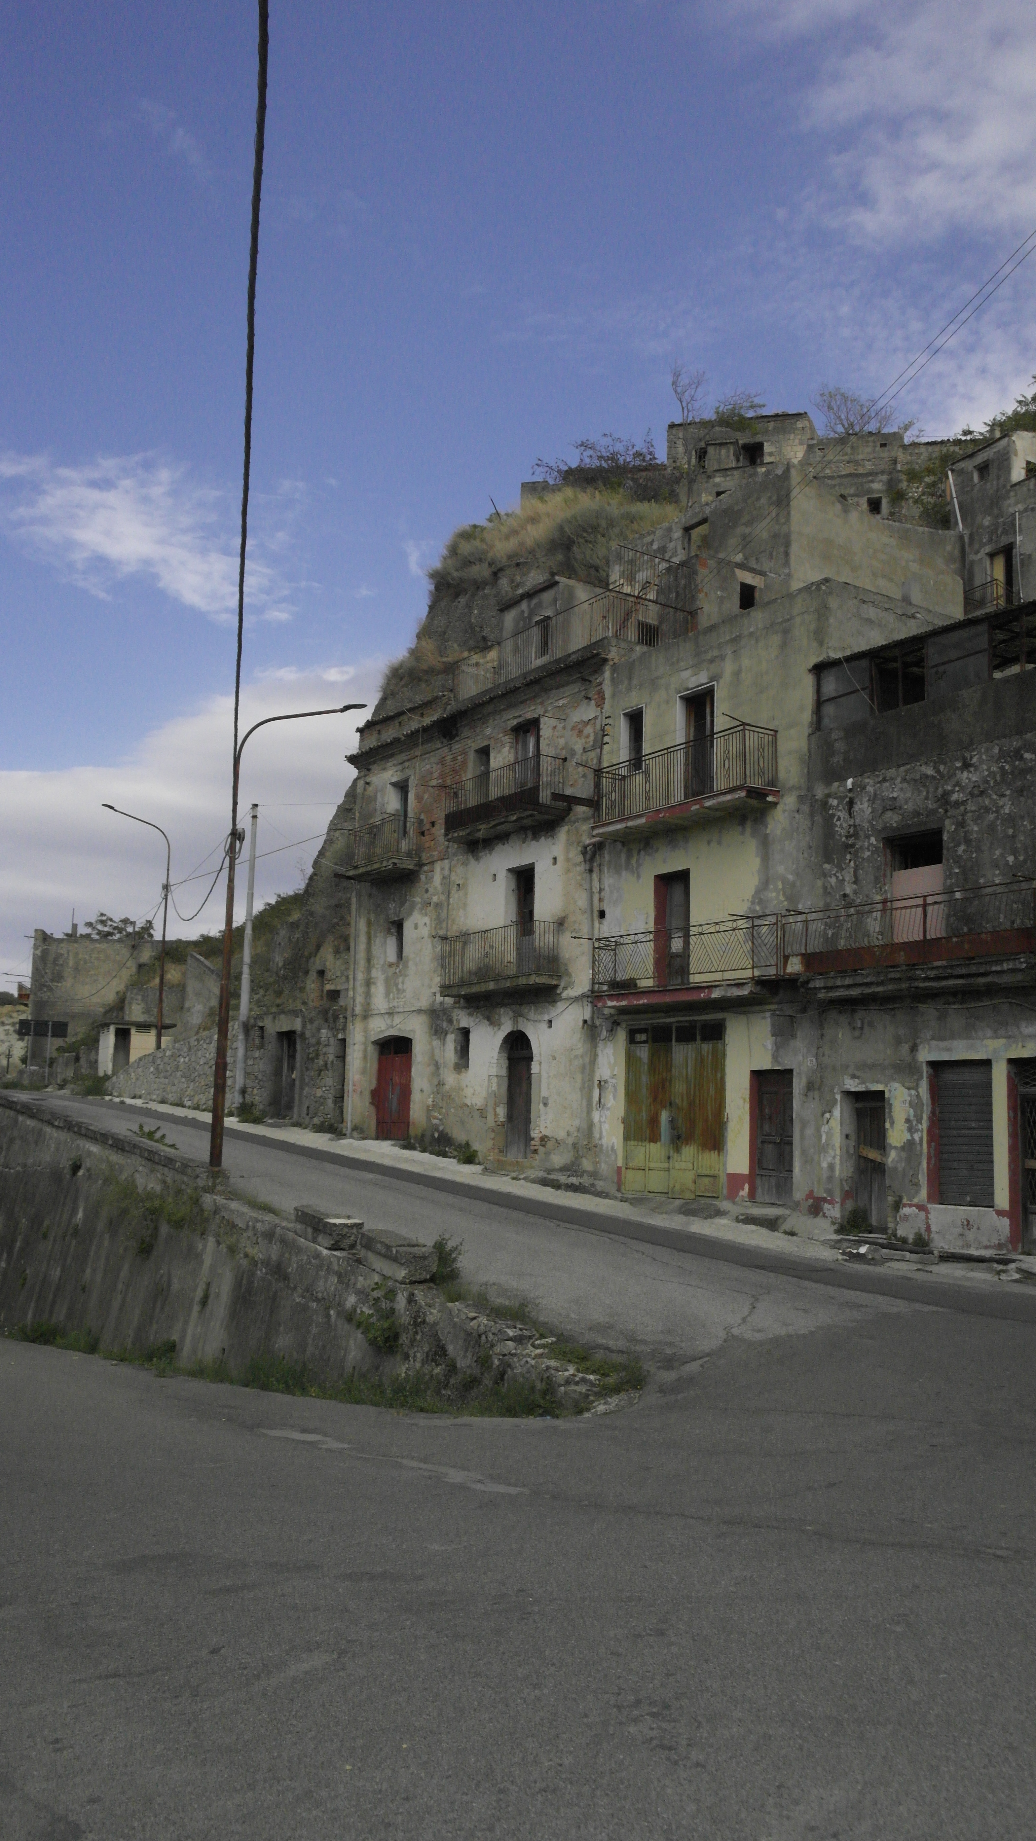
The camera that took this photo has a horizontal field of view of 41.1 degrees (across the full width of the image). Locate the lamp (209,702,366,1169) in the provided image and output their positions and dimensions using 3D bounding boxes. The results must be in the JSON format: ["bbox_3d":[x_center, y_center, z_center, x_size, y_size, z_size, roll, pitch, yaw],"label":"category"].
[{"bbox_3d":[-3.712,0.081,22.516,2.261,7.771,0.280,5,-9,-28],"label":"lamp"}]

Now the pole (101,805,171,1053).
[{"bbox_3d":[-11.711,0.361,41.821,2.353,7.478,0.300,8,-10,-40],"label":"pole"}]

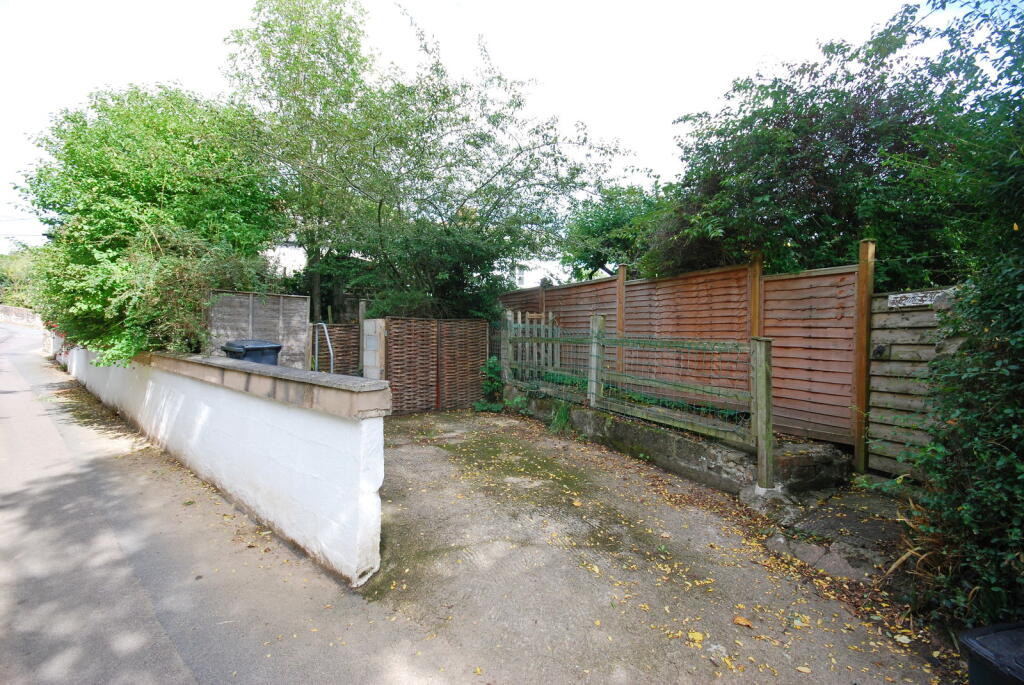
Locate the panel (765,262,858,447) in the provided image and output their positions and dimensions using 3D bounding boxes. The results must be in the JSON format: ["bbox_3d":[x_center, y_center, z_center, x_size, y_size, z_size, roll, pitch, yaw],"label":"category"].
[{"bbox_3d":[3.240,0.137,4.700,0.050,1.810,0.890,1,0,-37],"label":"panel"}]

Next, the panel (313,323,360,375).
[{"bbox_3d":[-2.490,0.280,6.050,0.620,1.100,0.060,1,0,-36],"label":"panel"}]

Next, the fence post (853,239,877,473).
[{"bbox_3d":[3.550,0.135,4.290,0.105,2.330,0.105,1,0,-37],"label":"fence post"}]

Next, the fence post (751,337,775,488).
[{"bbox_3d":[2.280,0.630,3.880,0.110,1.350,0.110,1,0,-37],"label":"fence post"}]

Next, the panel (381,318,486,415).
[{"bbox_3d":[-1.080,0.317,6.500,1.700,1.340,0.070,1,0,-36],"label":"panel"}]

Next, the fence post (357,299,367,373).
[{"bbox_3d":[-2.180,0.170,6.250,0.100,1.550,0.100,1,0,-36],"label":"fence post"}]

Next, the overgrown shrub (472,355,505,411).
[{"bbox_3d":[-0.360,0.650,6.650,0.420,0.830,0.400,1,0,-36],"label":"overgrown shrub"}]

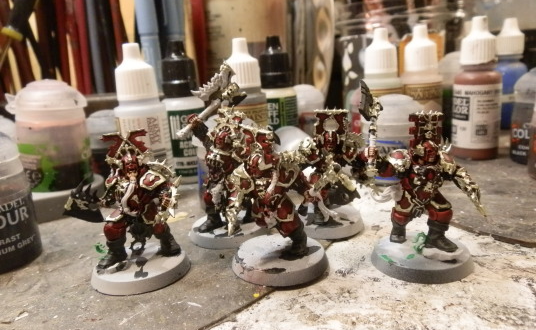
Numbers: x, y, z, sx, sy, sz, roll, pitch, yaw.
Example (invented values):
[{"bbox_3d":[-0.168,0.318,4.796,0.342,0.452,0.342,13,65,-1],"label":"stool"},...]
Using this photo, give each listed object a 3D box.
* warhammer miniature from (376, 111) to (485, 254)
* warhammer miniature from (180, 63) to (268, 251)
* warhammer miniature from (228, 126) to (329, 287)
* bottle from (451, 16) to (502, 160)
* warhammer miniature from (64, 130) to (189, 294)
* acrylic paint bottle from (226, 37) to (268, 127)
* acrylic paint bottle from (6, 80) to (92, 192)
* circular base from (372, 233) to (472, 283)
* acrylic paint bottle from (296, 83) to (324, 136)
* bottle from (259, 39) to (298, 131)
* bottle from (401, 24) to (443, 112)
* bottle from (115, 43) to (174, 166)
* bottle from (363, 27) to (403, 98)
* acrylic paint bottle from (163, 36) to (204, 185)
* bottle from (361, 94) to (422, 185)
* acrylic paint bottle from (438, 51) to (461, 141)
[{"bbox_3d":[0.046,0.003,0.133,0.038,0.058,0.034,-4,16,3],"label":"warhammer miniature"},{"bbox_3d":[-0.017,-0.005,0.163,0.034,0.065,0.035,4,18,28],"label":"warhammer miniature"},{"bbox_3d":[0.002,0.010,0.139,0.034,0.046,0.036,6,19,32],"label":"warhammer miniature"},{"bbox_3d":[0.119,-0.044,0.248,0.025,0.077,0.025,-9,15,-18],"label":"bottle"},{"bbox_3d":[-0.045,0.013,0.140,0.036,0.048,0.035,-5,16,0],"label":"warhammer miniature"},{"bbox_3d":[-0.013,-0.035,0.252,0.024,0.074,0.024,-6,16,-5],"label":"acrylic paint bottle"},{"bbox_3d":[-0.111,-0.016,0.220,0.037,0.053,0.033,-11,15,-31],"label":"acrylic paint bottle"},{"bbox_3d":[0.050,0.029,0.142,0.032,0.004,0.032,-1,15,19],"label":"circular base"},{"bbox_3d":[0.027,-0.037,0.316,0.033,0.043,0.034,-3,14,5],"label":"acrylic paint bottle"},{"bbox_3d":[0.006,-0.037,0.255,0.024,0.073,0.024,4,18,29],"label":"bottle"},{"bbox_3d":[0.086,-0.043,0.252,0.024,0.074,0.024,-2,16,10],"label":"bottle"},{"bbox_3d":[-0.067,-0.025,0.230,0.025,0.077,0.025,-9,15,-15],"label":"bottle"},{"bbox_3d":[0.074,-0.050,0.284,0.025,0.077,0.025,-1,15,15],"label":"bottle"},{"bbox_3d":[-0.048,-0.030,0.247,0.025,0.077,0.025,-7,14,-10],"label":"acrylic paint bottle"},{"bbox_3d":[0.062,-0.014,0.216,0.029,0.041,0.029,0,17,14],"label":"bottle"},{"bbox_3d":[0.126,-0.045,0.279,0.033,0.056,0.034,2,16,24],"label":"acrylic paint bottle"}]

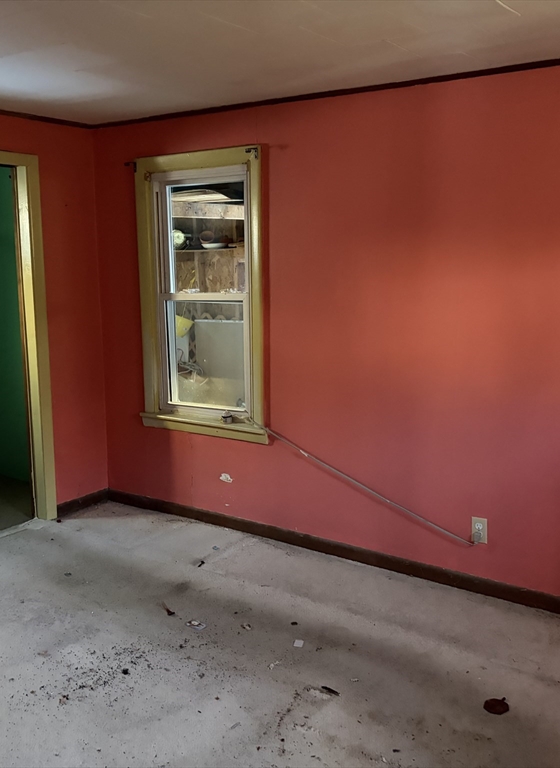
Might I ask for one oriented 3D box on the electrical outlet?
[{"bbox_3d":[0.900,0.659,3.472,0.071,0.115,0.011,6,12,34],"label":"electrical outlet"}]

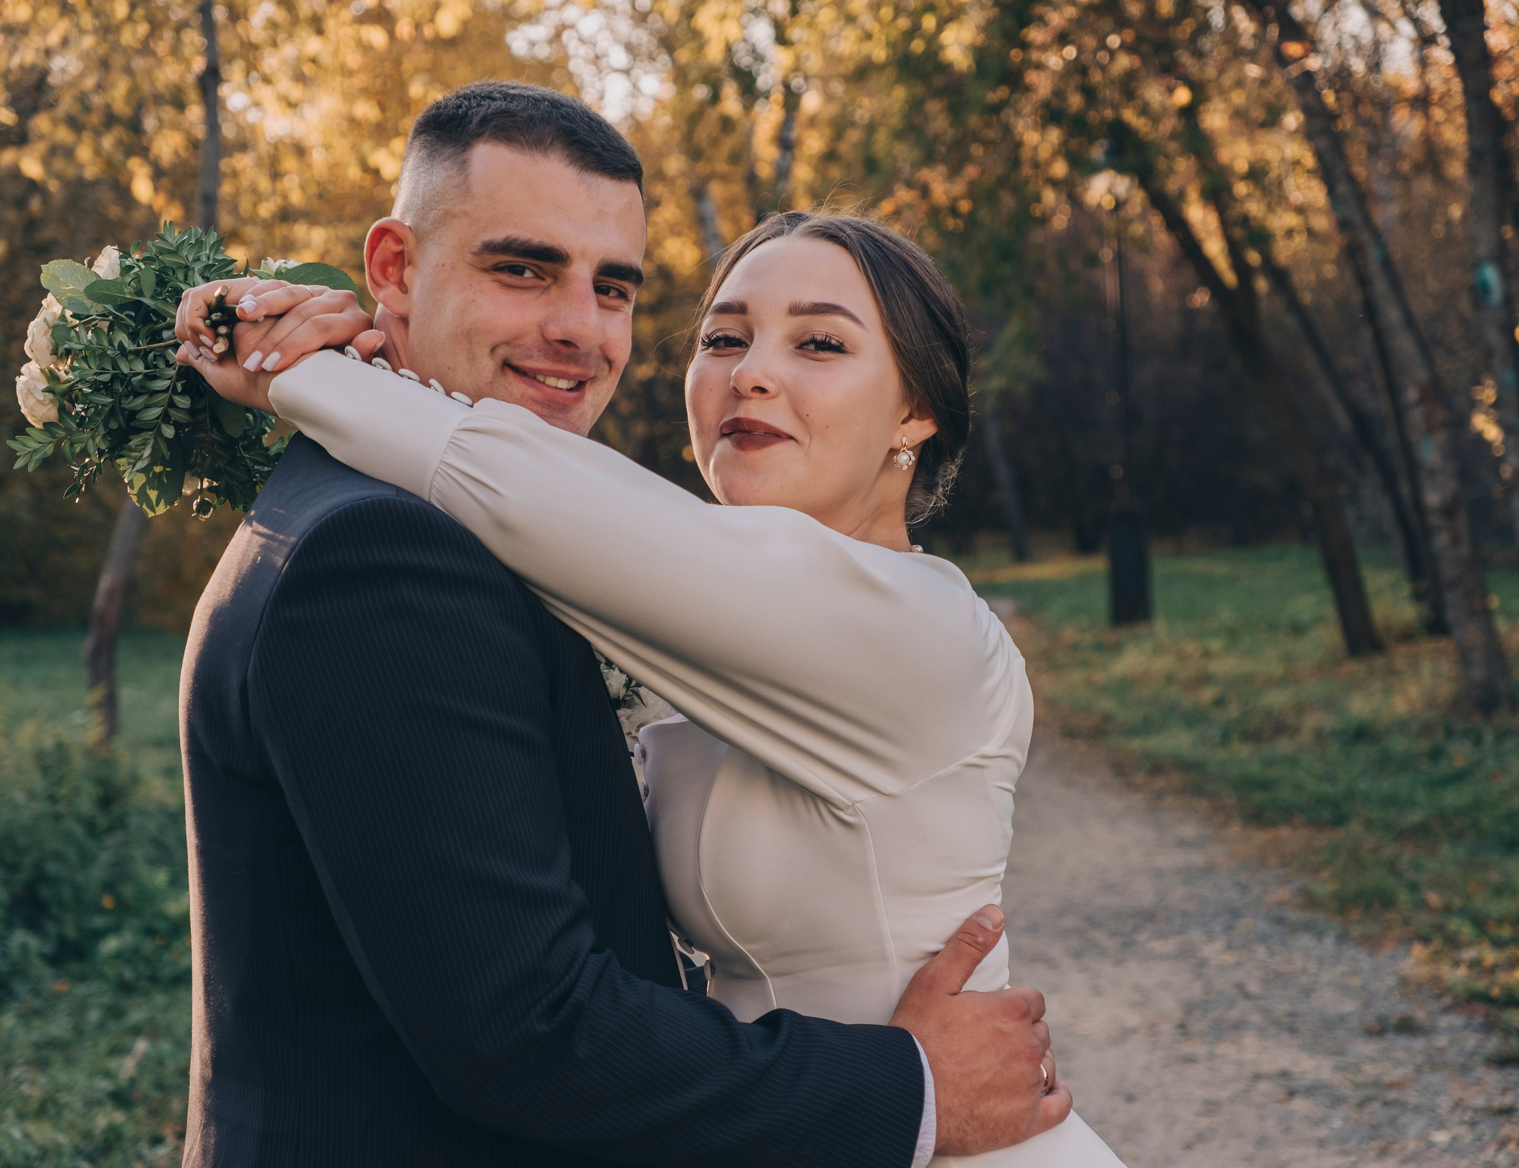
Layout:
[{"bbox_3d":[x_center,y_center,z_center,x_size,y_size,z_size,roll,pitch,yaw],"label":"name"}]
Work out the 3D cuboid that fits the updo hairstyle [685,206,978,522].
[{"bbox_3d":[0.051,-0.136,2.050,0.170,0.200,0.210,0,-11,29],"label":"updo hairstyle"}]

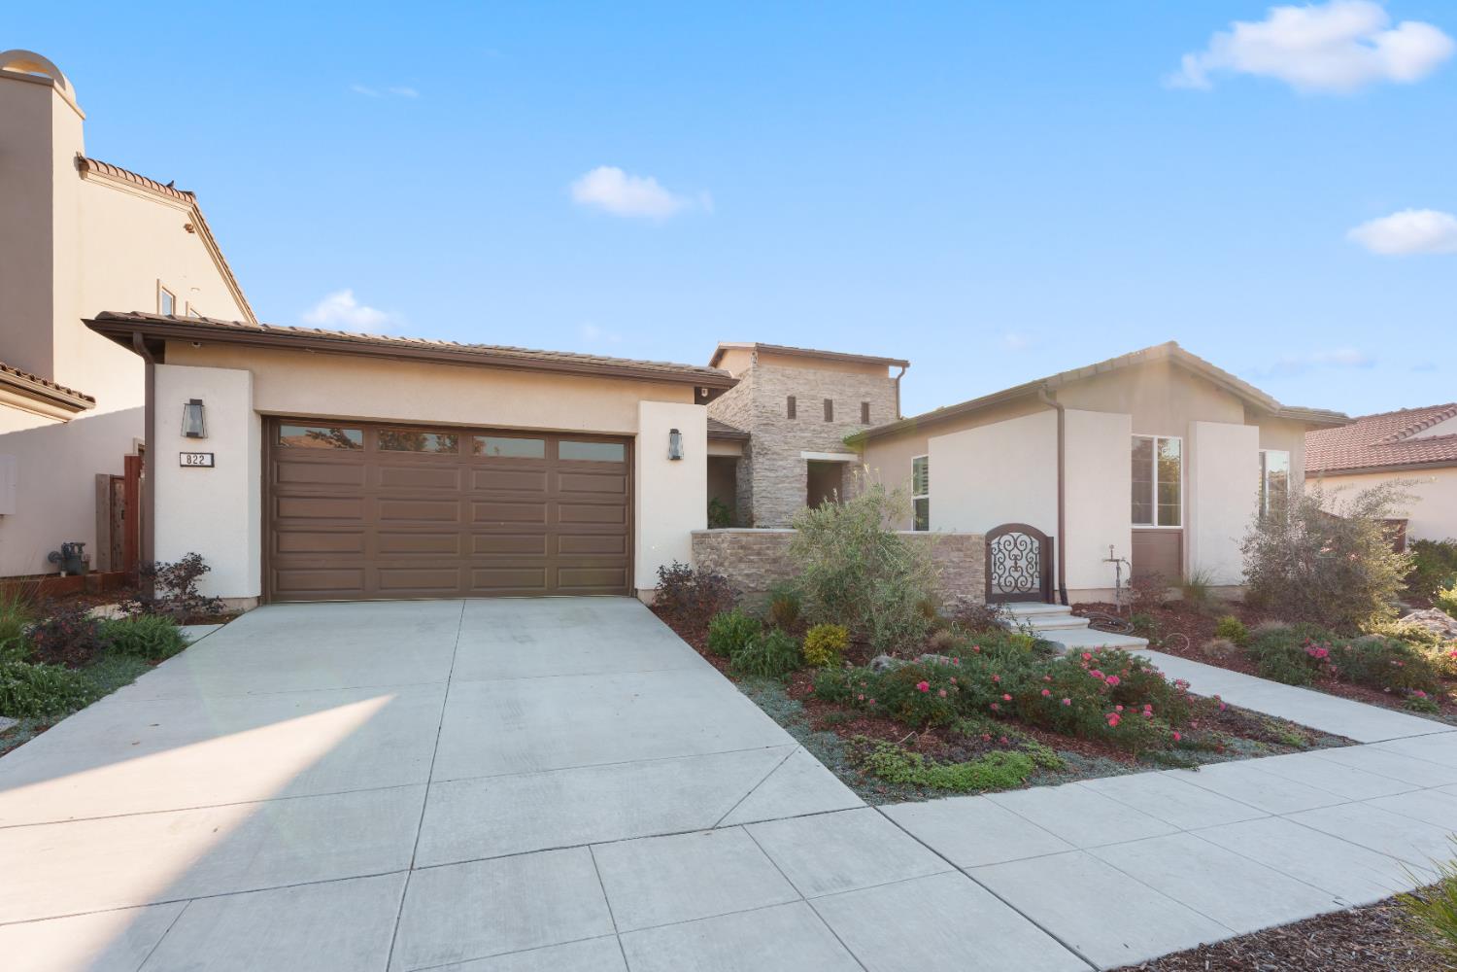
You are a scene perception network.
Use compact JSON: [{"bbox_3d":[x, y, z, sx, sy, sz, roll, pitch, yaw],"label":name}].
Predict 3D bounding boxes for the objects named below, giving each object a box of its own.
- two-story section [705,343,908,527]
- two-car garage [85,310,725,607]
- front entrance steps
[{"bbox_3d":[1.880,-0.620,16.700,4.000,5.600,3.900,1,-2,-20],"label":"two-story section"},{"bbox_3d":[-4.550,-0.160,11.450,7.700,3.500,6.400,1,-2,-20],"label":"two-car garage"},{"bbox_3d":[4.450,1.850,8.850,1.450,0.420,1.800,1,-2,-20],"label":"front entrance steps"}]

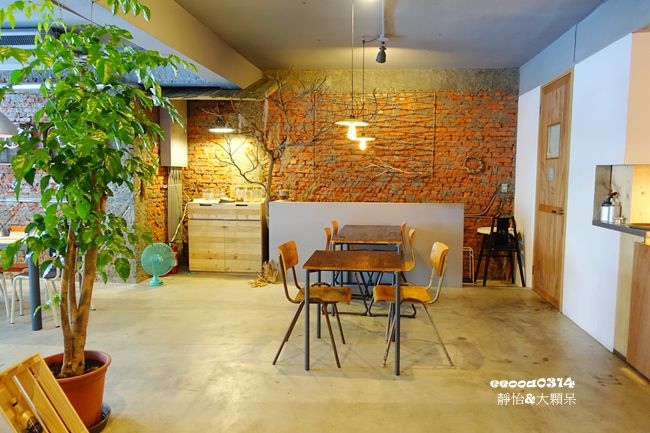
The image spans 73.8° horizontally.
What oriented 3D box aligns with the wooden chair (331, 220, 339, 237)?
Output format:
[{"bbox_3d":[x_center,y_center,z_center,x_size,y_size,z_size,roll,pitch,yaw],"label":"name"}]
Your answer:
[{"bbox_3d":[0.328,0.460,5.158,0.486,0.846,0.522,1,6,7],"label":"wooden chair"}]

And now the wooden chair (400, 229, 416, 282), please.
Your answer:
[{"bbox_3d":[0.683,0.531,4.457,0.486,0.846,0.557,1,6,7],"label":"wooden chair"}]

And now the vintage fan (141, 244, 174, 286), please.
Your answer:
[{"bbox_3d":[-2.089,0.603,5.413,0.410,0.530,0.280,-4,7,-36],"label":"vintage fan"}]

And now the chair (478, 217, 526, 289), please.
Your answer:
[{"bbox_3d":[2.276,0.443,5.613,0.522,0.902,0.465,1,6,7],"label":"chair"}]

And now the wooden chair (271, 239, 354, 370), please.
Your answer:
[{"bbox_3d":[-0.073,0.638,3.328,0.571,0.870,0.479,1,6,7],"label":"wooden chair"}]

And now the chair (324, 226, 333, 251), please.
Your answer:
[{"bbox_3d":[0.229,0.527,4.517,0.486,0.846,0.557,1,6,7],"label":"chair"}]

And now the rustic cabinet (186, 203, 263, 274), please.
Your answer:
[{"bbox_3d":[-1.351,0.285,6.171,1.053,0.970,0.423,1,6,7],"label":"rustic cabinet"}]

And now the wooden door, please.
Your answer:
[{"bbox_3d":[2.440,-0.256,4.654,0.061,2.348,0.832,1,6,7],"label":"wooden door"}]

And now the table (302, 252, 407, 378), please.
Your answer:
[{"bbox_3d":[0.233,0.699,3.307,0.694,0.750,0.651,1,6,7],"label":"table"}]

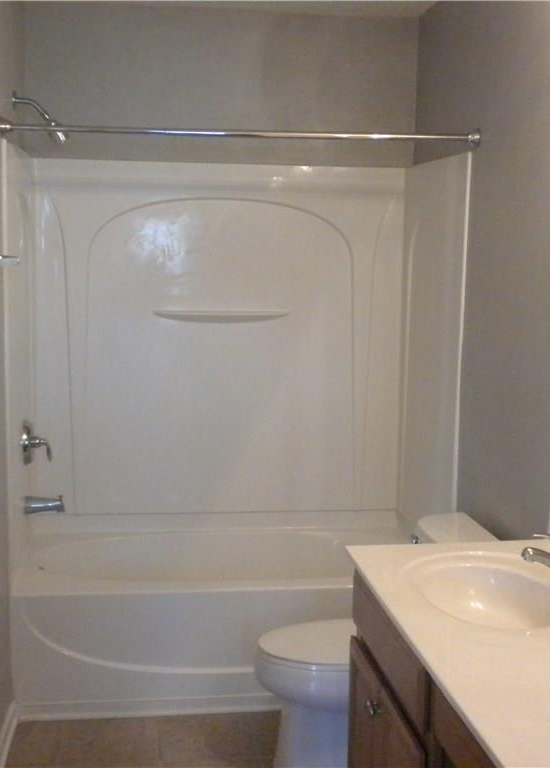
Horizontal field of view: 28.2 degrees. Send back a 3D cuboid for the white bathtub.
[{"bbox_3d":[-0.173,0.846,4.109,1.510,0.440,0.757,0,7,-7],"label":"white bathtub"}]

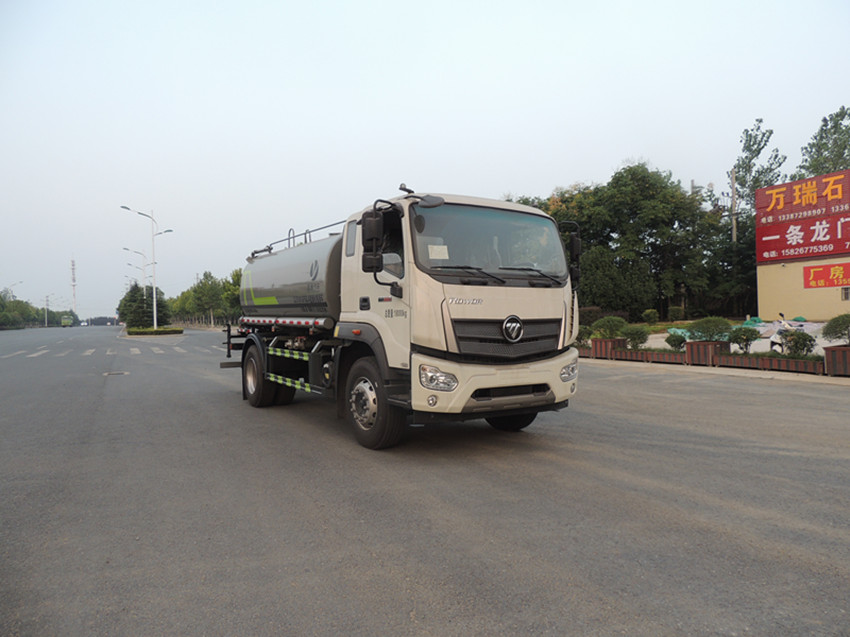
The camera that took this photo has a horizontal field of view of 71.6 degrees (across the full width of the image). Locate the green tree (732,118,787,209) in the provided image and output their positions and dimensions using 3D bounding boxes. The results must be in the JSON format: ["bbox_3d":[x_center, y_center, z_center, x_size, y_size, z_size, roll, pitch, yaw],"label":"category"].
[{"bbox_3d":[26.115,-7.807,46.000,4.840,15.610,4.800,-1,0,0],"label":"green tree"}]

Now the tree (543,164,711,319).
[{"bbox_3d":[12.842,-4.773,37.000,10.680,9.800,8.500,-1,0,0],"label":"tree"}]

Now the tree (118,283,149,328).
[{"bbox_3d":[-34.137,-1.405,69.000,3.750,5.860,3.800,-1,0,0],"label":"tree"}]

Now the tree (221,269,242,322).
[{"bbox_3d":[-29.022,-3.208,90.000,4.740,8.860,4.800,-1,0,0],"label":"tree"}]

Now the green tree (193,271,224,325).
[{"bbox_3d":[-32.335,-2.912,88.000,4.780,8.510,4.800,-1,0,0],"label":"green tree"}]

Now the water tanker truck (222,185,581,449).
[{"bbox_3d":[-1.061,0.019,9.326,2.580,2.910,7.730,-1,0,-31],"label":"water tanker truck"}]

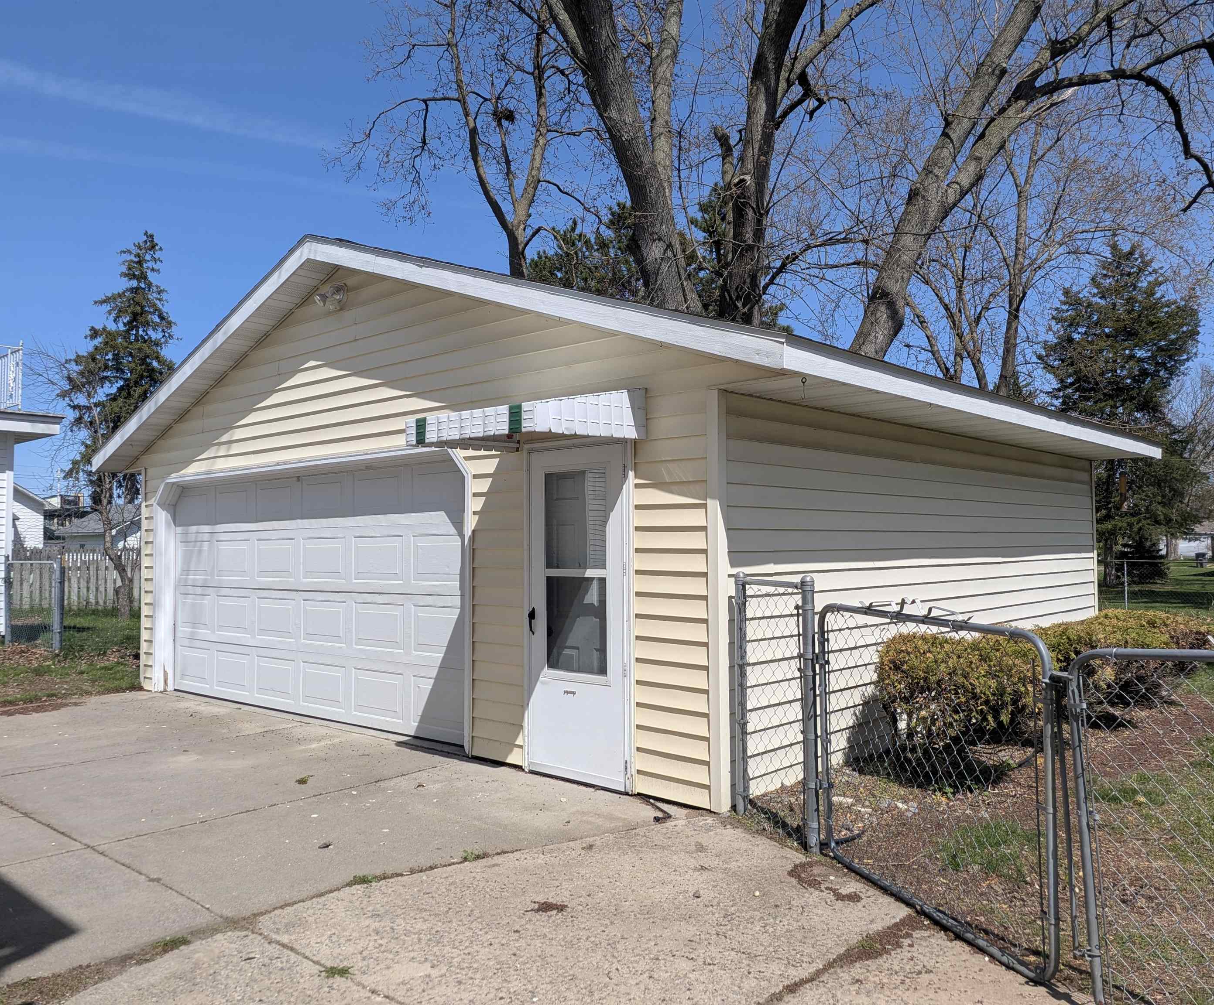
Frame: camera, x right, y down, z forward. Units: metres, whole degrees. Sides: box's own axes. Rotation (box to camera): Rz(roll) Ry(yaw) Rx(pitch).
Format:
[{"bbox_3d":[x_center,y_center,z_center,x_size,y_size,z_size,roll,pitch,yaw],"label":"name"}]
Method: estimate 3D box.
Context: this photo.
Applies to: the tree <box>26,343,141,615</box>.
[{"bbox_3d":[-9.978,-0.381,17.800,2.500,5.270,2.500,0,-3,0],"label":"tree"}]

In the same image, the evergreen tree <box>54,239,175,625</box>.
[{"bbox_3d":[-17.160,-3.179,33.000,5.200,12.940,5.200,0,-3,0],"label":"evergreen tree"}]

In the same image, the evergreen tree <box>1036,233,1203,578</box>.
[{"bbox_3d":[19.383,-3.451,35.000,6.200,12.940,6.200,0,-3,0],"label":"evergreen tree"}]

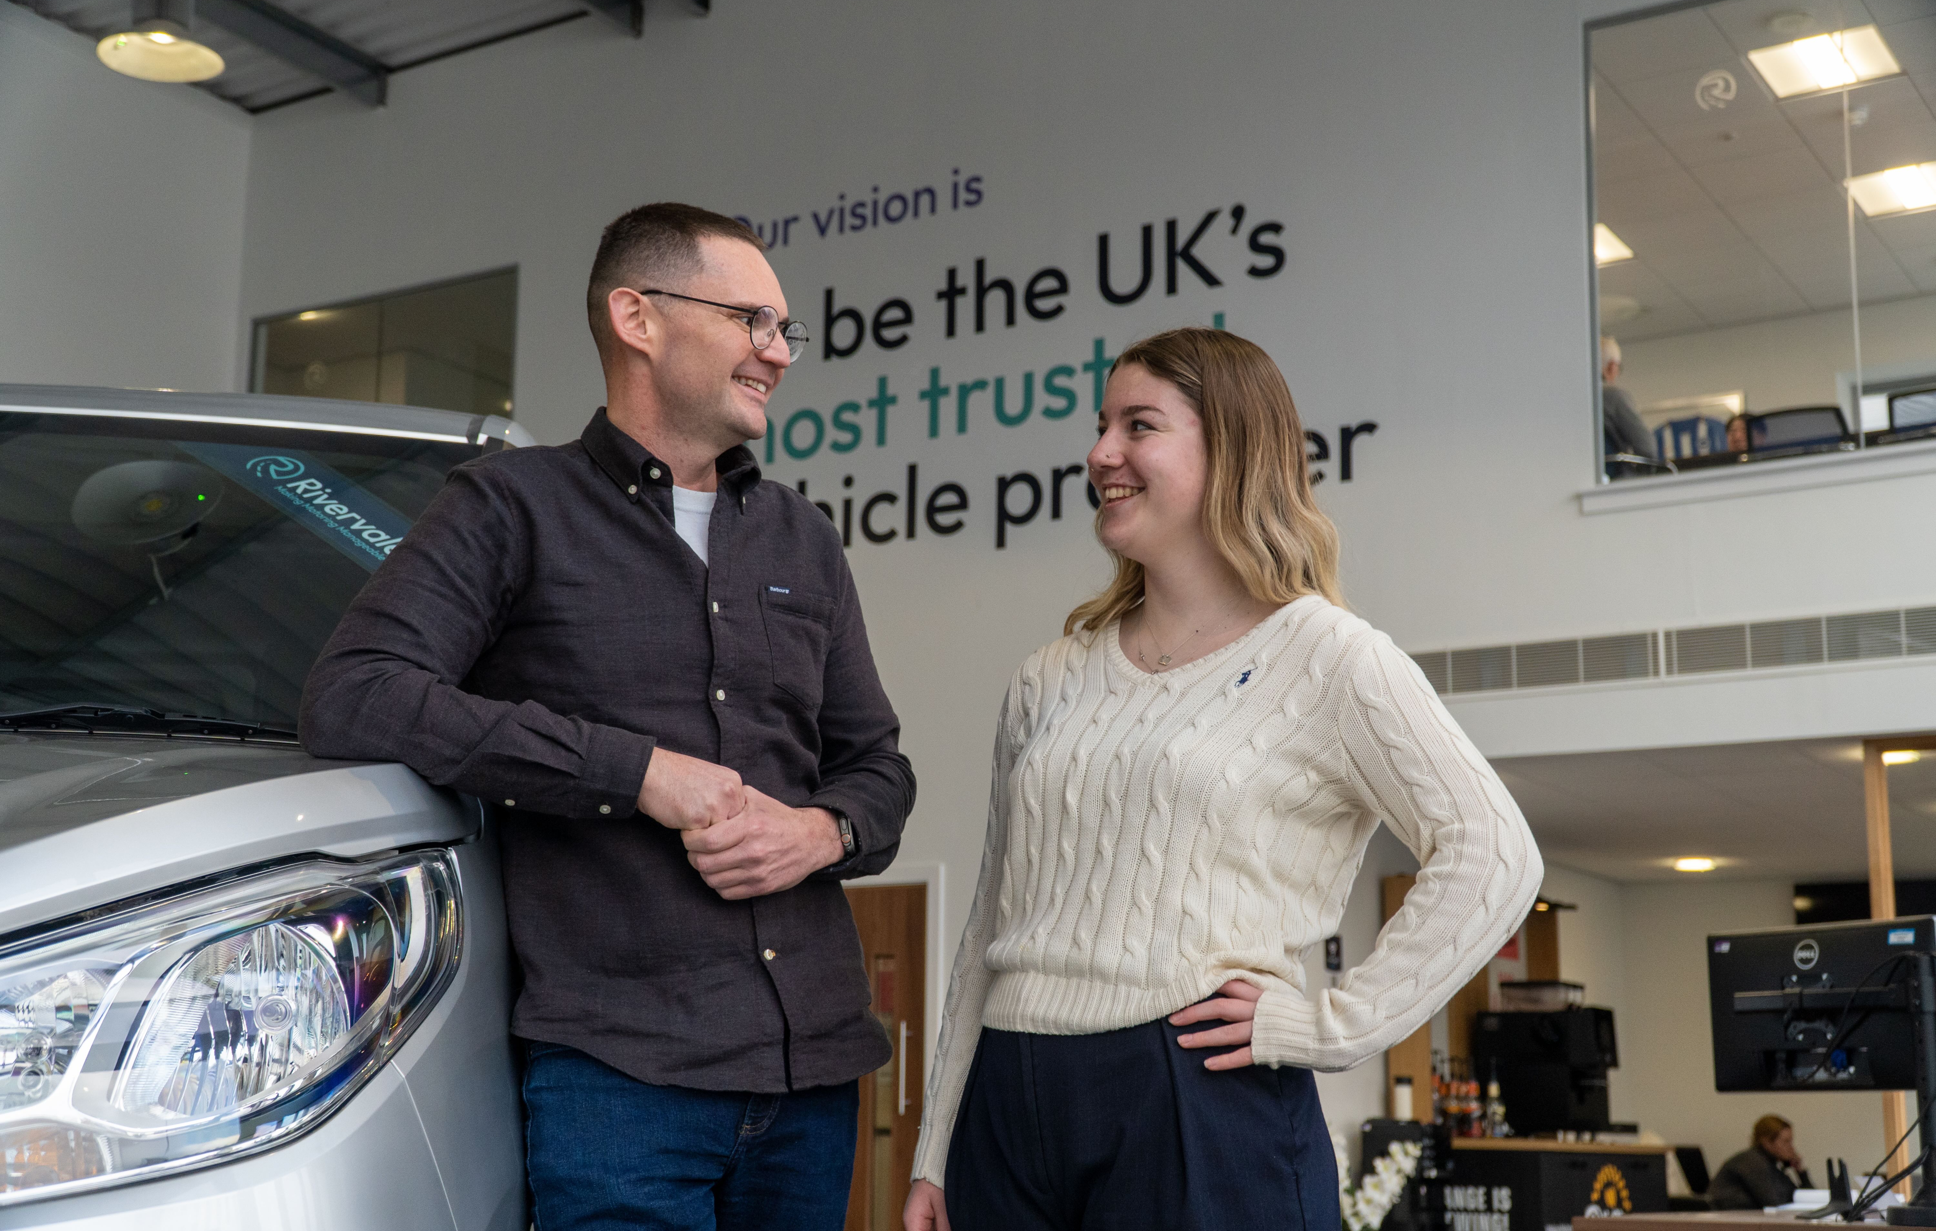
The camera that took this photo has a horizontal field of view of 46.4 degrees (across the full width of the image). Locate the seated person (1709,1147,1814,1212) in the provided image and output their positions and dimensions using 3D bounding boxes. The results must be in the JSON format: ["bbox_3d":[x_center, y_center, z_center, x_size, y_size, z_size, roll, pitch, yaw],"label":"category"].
[{"bbox_3d":[3.900,2.970,10.850,0.760,1.150,0.520,-6,-14,30],"label":"seated person"}]

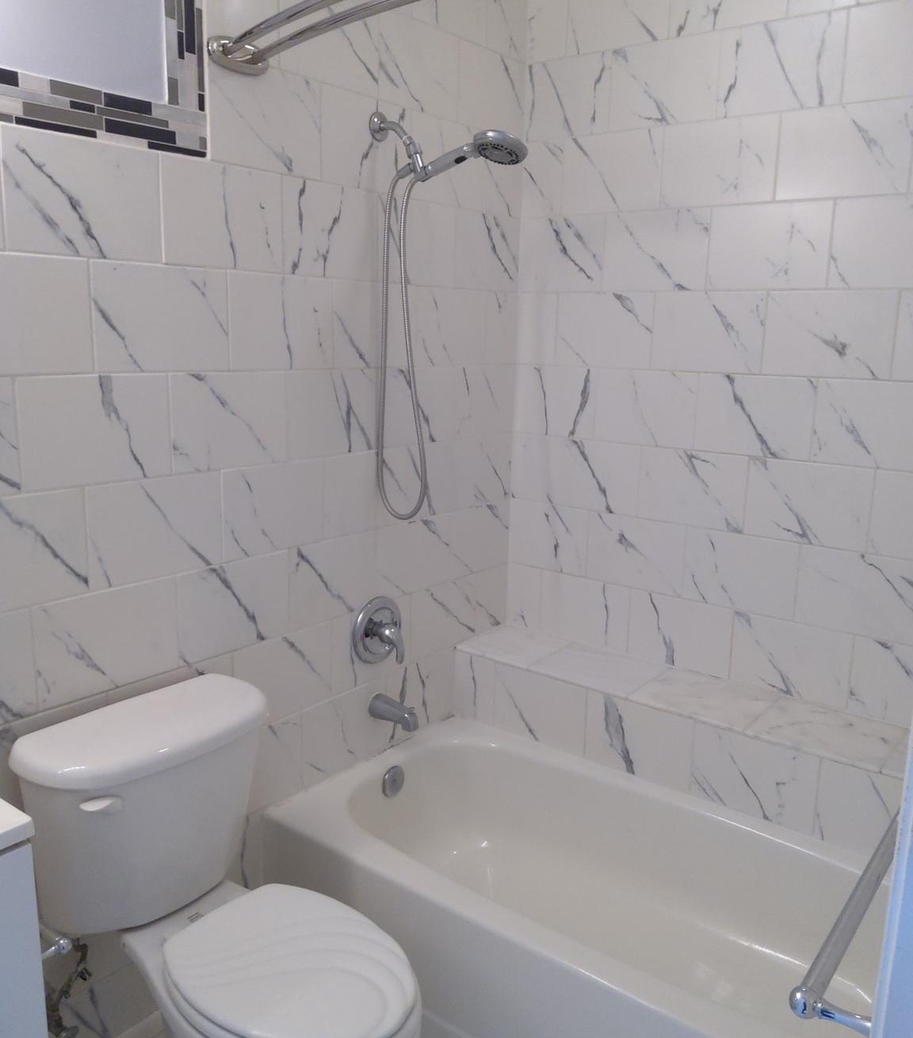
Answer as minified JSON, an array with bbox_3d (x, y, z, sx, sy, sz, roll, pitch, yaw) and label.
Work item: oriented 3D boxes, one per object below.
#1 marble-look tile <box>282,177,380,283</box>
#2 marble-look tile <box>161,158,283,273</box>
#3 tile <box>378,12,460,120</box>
[{"bbox_3d":[-0.282,-0.657,2.092,0.010,0.203,0.301,10,15,37],"label":"marble-look tile"},{"bbox_3d":[-0.472,-0.615,1.862,0.010,0.204,0.302,10,15,37],"label":"marble-look tile"},{"bbox_3d":[-0.088,-1.103,2.239,0.010,0.203,0.301,10,15,37],"label":"tile"}]

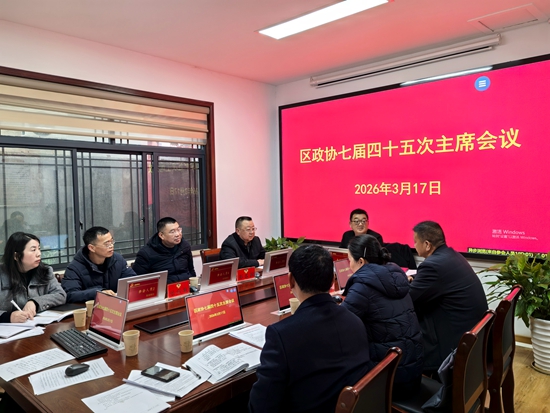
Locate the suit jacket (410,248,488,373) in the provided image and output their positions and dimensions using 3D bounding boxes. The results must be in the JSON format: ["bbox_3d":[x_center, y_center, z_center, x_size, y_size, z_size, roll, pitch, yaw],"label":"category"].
[{"bbox_3d":[1.090,0.601,2.804,0.550,0.690,0.570,-3,3,-43],"label":"suit jacket"}]

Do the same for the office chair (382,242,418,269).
[{"bbox_3d":[1.179,0.856,4.522,0.500,0.920,0.560,1,3,44],"label":"office chair"}]

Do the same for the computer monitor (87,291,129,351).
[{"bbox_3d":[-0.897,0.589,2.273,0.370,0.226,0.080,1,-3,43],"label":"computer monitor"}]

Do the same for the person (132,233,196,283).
[{"bbox_3d":[-0.901,0.742,3.763,0.720,1.280,0.550,1,3,38],"label":"person"}]

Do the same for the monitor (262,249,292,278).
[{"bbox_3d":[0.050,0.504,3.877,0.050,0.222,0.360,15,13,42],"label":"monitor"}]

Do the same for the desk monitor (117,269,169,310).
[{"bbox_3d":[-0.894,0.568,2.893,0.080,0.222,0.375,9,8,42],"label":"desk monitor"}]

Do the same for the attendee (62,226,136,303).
[{"bbox_3d":[-1.296,0.790,3.284,0.720,1.265,0.600,0,2,28],"label":"attendee"}]

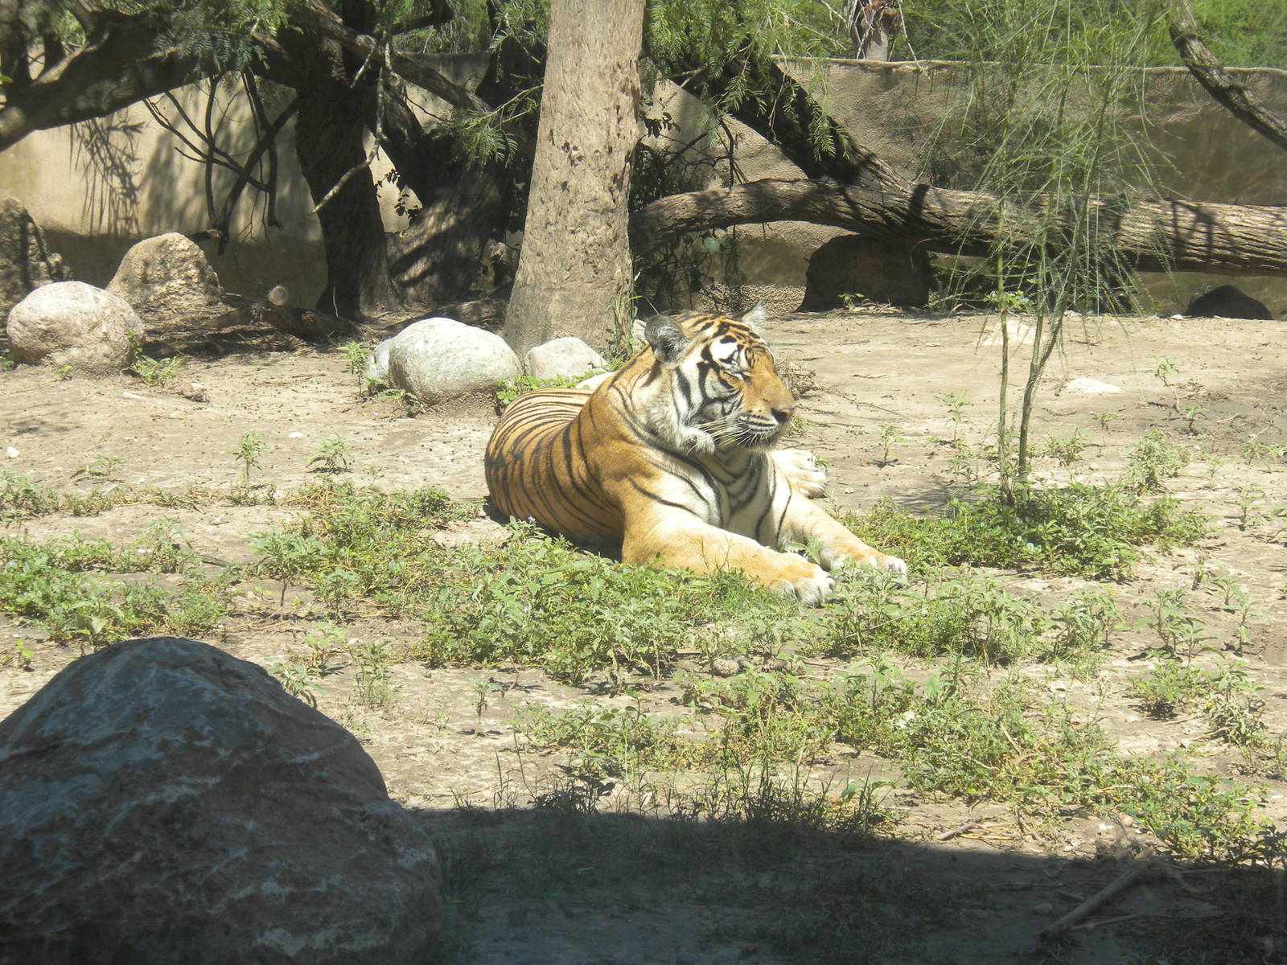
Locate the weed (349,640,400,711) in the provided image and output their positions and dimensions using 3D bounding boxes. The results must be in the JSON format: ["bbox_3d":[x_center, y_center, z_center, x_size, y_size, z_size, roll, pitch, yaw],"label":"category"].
[{"bbox_3d":[-0.622,0.434,8.550,0.116,0.148,0.098,0,11,0],"label":"weed"}]

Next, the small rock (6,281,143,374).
[{"bbox_3d":[-1.999,-0.544,13.059,0.484,0.328,0.426,0,10,0],"label":"small rock"}]

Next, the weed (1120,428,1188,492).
[{"bbox_3d":[1.460,-0.062,10.615,0.190,0.176,0.171,0,10,0],"label":"weed"}]

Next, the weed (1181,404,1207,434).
[{"bbox_3d":[1.771,-0.210,11.953,0.084,0.089,0.076,0,11,0],"label":"weed"}]

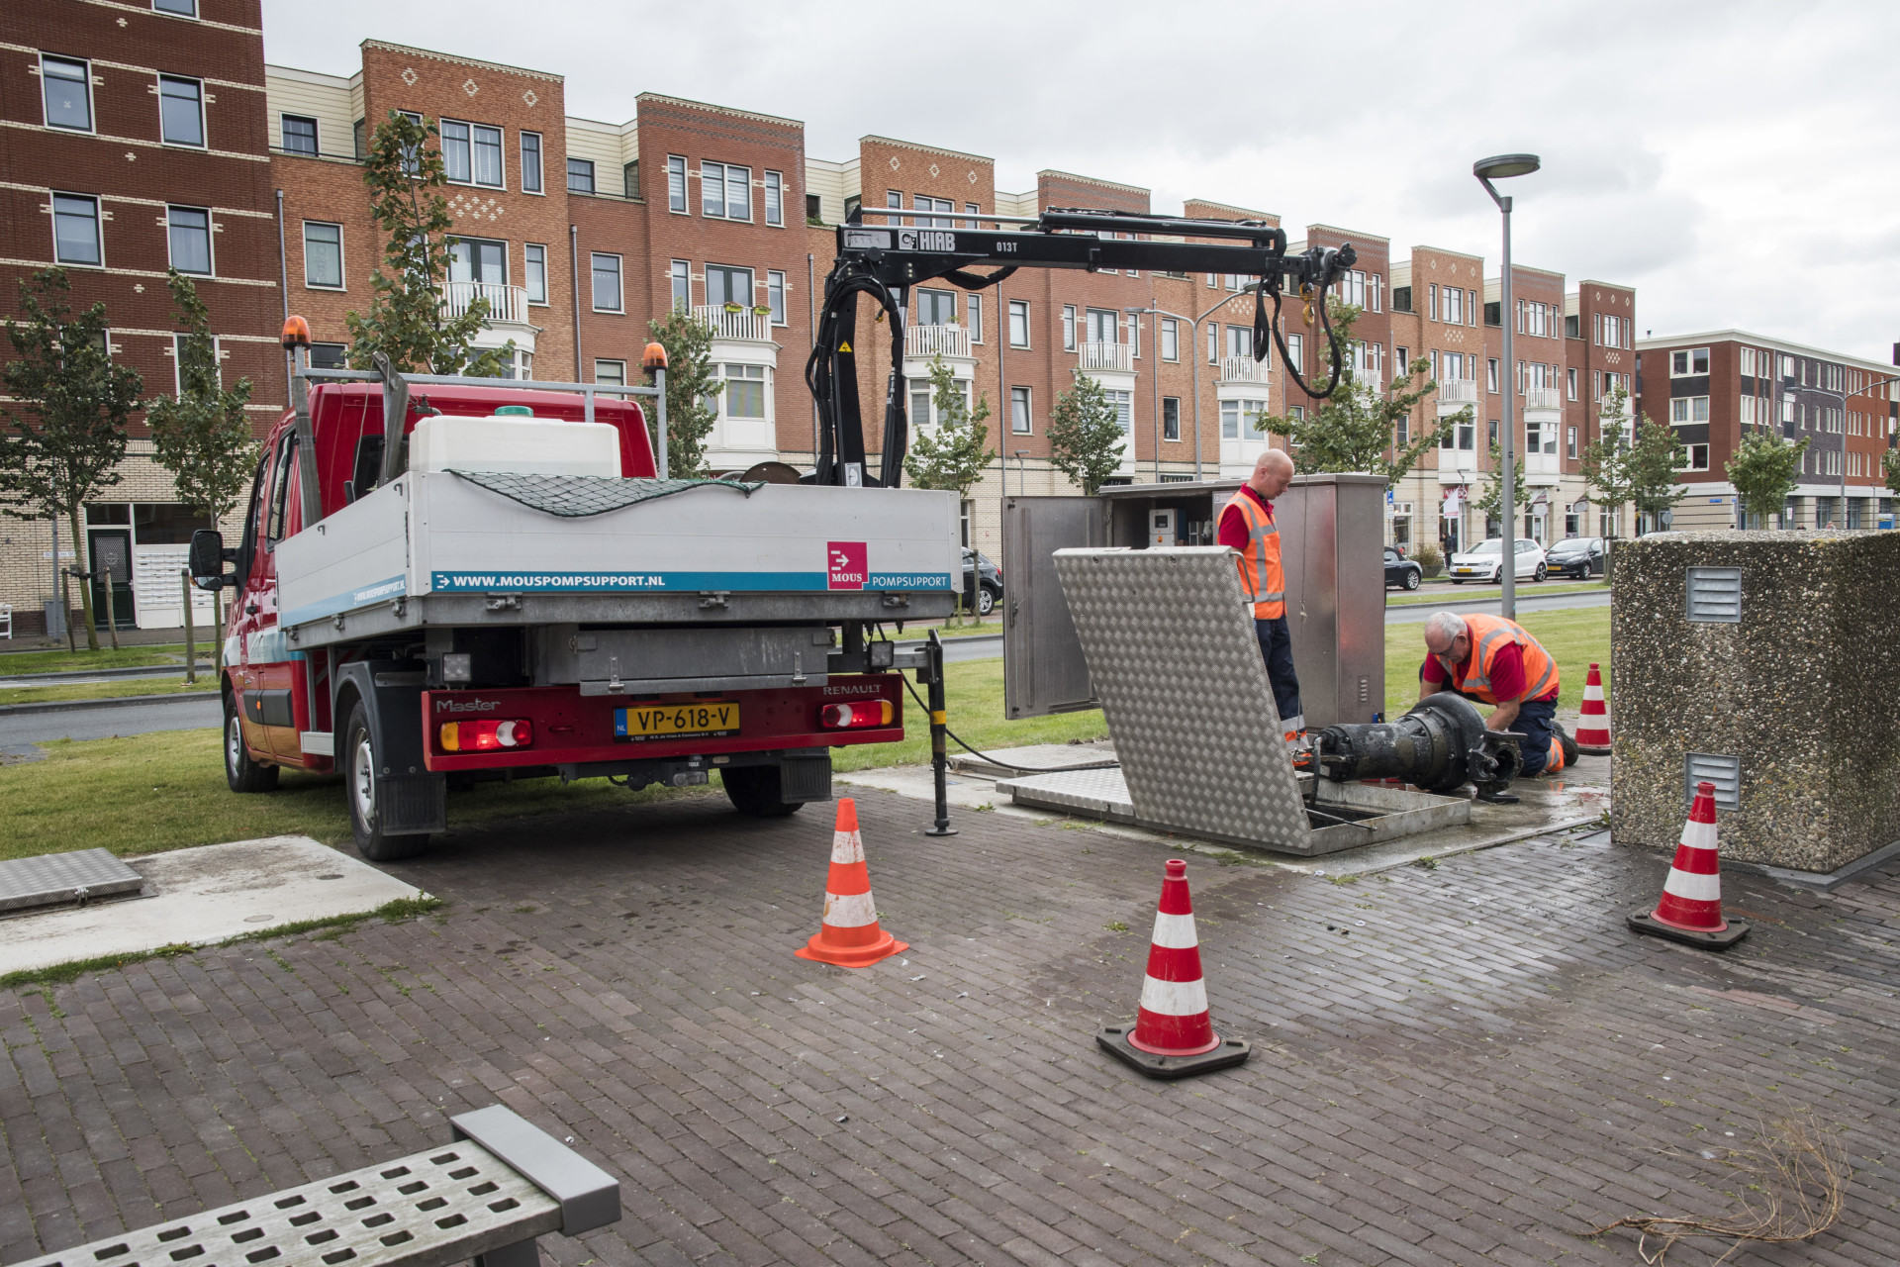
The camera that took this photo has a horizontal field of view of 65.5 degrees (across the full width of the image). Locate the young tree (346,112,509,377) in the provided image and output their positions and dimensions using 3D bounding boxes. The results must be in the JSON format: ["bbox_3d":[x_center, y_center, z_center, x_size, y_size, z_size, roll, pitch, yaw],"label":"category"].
[{"bbox_3d":[-4.985,-2.089,14.200,1.900,5.850,1.900,-4,4,-39],"label":"young tree"}]

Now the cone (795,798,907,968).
[{"bbox_3d":[-0.318,0.790,4.780,0.285,0.490,0.285,1,4,34],"label":"cone"}]

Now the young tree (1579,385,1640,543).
[{"bbox_3d":[20.986,-4.785,47.000,1.900,6.200,1.900,-4,4,-39],"label":"young tree"}]

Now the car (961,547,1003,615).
[{"bbox_3d":[-0.710,-1.175,33.775,4.400,1.580,1.830,-4,4,-39],"label":"car"}]

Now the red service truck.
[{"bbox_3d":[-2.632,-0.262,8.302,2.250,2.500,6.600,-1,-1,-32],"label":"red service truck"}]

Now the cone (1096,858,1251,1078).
[{"bbox_3d":[0.591,0.852,3.915,0.345,0.495,0.345,-3,4,-28],"label":"cone"}]

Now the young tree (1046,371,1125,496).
[{"bbox_3d":[3.995,-4.313,42.685,2.400,6.676,2.400,-4,4,-39],"label":"young tree"}]

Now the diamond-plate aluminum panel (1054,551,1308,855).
[{"bbox_3d":[0.998,0.260,6.299,0.942,1.326,0.060,3,28,47],"label":"diamond-plate aluminum panel"}]

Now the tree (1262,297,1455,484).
[{"bbox_3d":[6.456,-2.667,23.500,2.900,5.300,3.100,-4,4,-39],"label":"tree"}]

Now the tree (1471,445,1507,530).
[{"bbox_3d":[20.968,-4.750,56.145,2.300,5.254,2.300,-4,4,-39],"label":"tree"}]

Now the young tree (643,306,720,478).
[{"bbox_3d":[-6.065,-3.966,34.206,2.200,7.457,2.200,-4,4,-39],"label":"young tree"}]

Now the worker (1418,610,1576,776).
[{"bbox_3d":[2.906,0.304,7.850,0.850,0.870,0.650,-5,5,-42],"label":"worker"}]

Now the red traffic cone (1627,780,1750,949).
[{"bbox_3d":[2.549,0.771,5.050,0.360,0.500,0.360,7,3,15],"label":"red traffic cone"}]

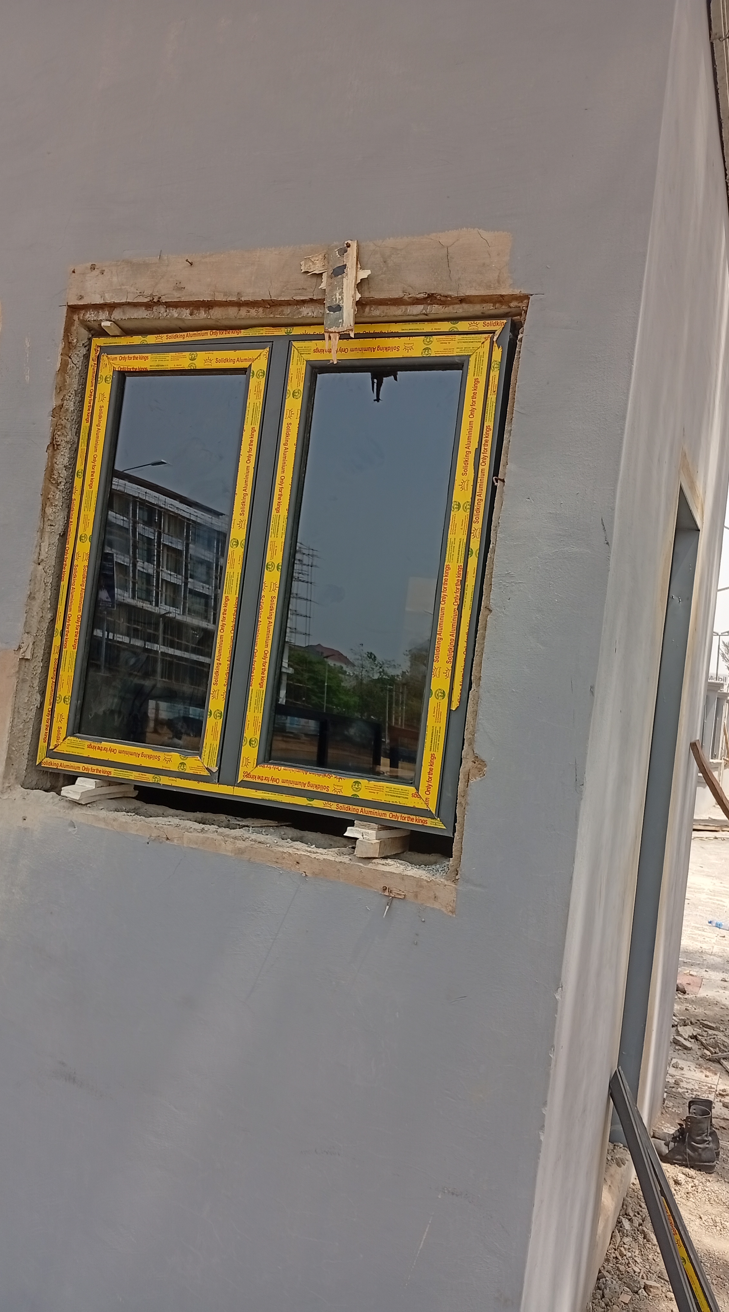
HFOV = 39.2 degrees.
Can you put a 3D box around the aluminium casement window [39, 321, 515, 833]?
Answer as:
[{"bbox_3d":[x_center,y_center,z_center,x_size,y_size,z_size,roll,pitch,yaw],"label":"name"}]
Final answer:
[{"bbox_3d":[-0.260,-0.230,2.591,1.190,1.185,0.080,5,-2,24],"label":"aluminium casement window"}]

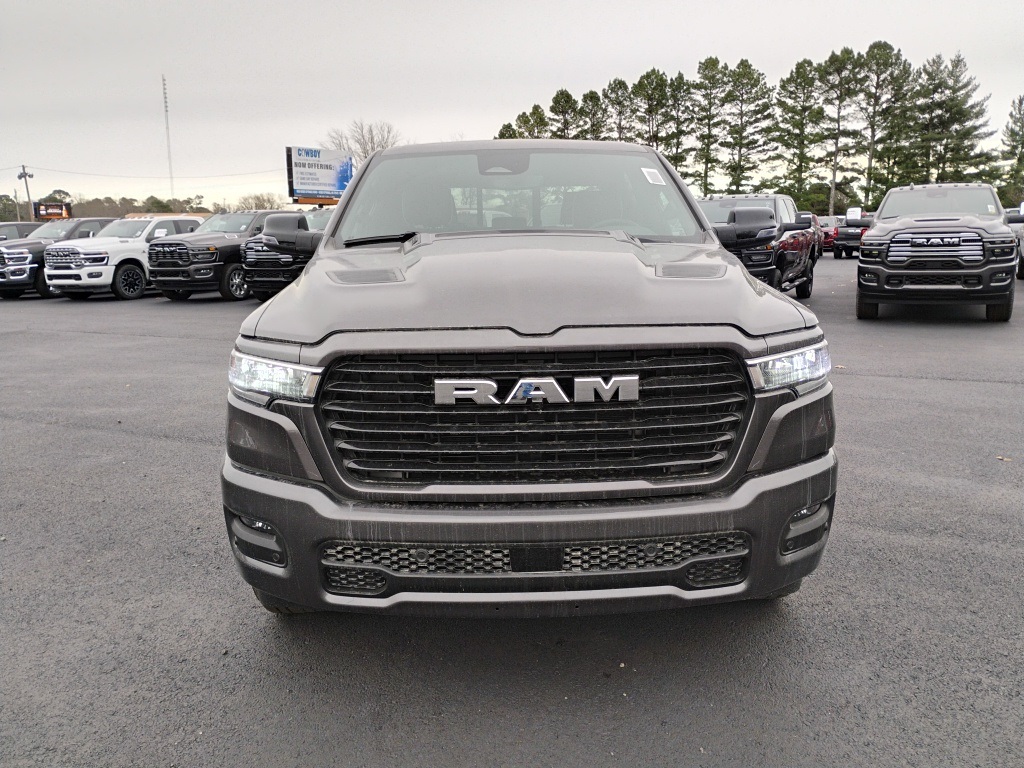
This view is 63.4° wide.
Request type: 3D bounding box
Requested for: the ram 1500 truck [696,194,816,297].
[{"bbox_3d":[4.106,-2.390,15.026,2.150,2.030,6.000,4,12,26],"label":"ram 1500 truck"}]

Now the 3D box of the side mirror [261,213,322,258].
[{"bbox_3d":[-1.043,-0.713,3.916,0.320,0.225,0.200,-1,11,-1],"label":"side mirror"}]

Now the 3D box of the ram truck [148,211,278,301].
[{"bbox_3d":[-6.717,-3.407,21.623,2.150,2.030,6.000,2,11,19],"label":"ram truck"}]

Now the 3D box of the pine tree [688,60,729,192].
[{"bbox_3d":[15.895,-19.494,67.000,3.397,13.994,3.397,-1,11,0],"label":"pine tree"}]

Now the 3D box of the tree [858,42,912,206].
[{"bbox_3d":[24.481,-16.210,54.879,3.580,12.090,3.400,0,11,0],"label":"tree"}]

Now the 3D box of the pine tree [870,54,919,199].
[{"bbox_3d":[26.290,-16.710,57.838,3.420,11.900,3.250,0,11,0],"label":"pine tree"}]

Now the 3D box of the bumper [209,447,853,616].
[{"bbox_3d":[0.056,0.451,2.631,2.030,0.410,0.480,-2,11,1],"label":"bumper"}]

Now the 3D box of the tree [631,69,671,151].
[{"bbox_3d":[10.534,-18.039,63.691,3.000,11.790,2.850,0,11,0],"label":"tree"}]

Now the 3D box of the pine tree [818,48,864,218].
[{"bbox_3d":[25.062,-18.711,63.000,3.651,13.615,3.651,-1,11,0],"label":"pine tree"}]

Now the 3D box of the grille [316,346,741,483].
[{"bbox_3d":[0.066,0.095,2.411,1.290,0.405,0.200,-1,11,-1],"label":"grille"}]

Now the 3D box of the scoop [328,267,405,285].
[{"bbox_3d":[-0.602,-0.450,3.464,0.300,0.060,0.240,-2,11,1],"label":"scoop"}]

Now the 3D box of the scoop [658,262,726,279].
[{"bbox_3d":[0.743,-0.471,3.447,0.300,0.060,0.240,-2,11,1],"label":"scoop"}]

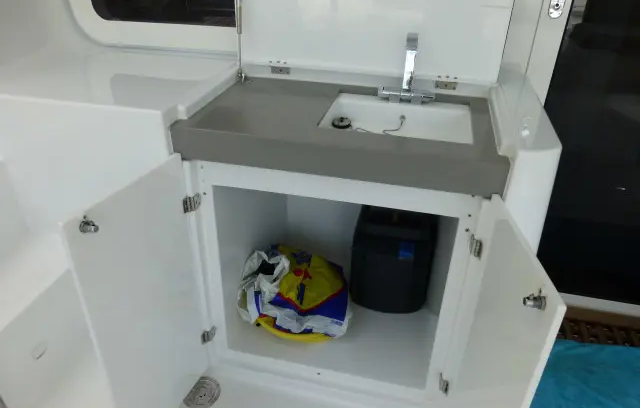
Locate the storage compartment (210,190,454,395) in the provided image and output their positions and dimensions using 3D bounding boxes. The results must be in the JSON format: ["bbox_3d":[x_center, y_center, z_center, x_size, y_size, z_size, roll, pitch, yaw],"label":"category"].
[{"bbox_3d":[0.080,0.129,1.477,0.630,0.604,0.535,8,30,11],"label":"storage compartment"}]

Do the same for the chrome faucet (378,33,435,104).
[{"bbox_3d":[0.256,-0.390,1.279,0.168,0.186,0.107,8,30,11],"label":"chrome faucet"}]

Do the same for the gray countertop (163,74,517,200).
[{"bbox_3d":[0.072,-0.215,1.214,0.770,0.083,0.487,8,30,11],"label":"gray countertop"}]

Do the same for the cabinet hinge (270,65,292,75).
[{"bbox_3d":[-0.128,-0.433,1.439,0.064,0.024,0.006,8,30,11],"label":"cabinet hinge"}]

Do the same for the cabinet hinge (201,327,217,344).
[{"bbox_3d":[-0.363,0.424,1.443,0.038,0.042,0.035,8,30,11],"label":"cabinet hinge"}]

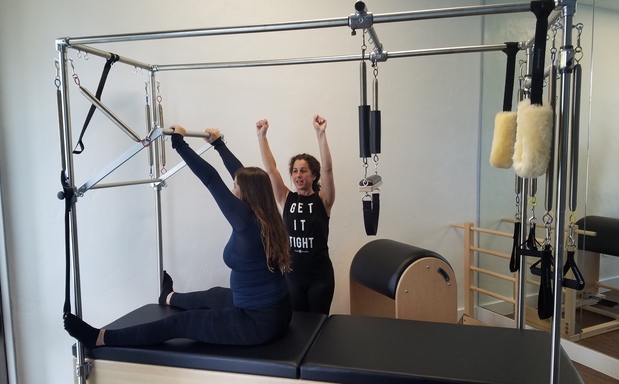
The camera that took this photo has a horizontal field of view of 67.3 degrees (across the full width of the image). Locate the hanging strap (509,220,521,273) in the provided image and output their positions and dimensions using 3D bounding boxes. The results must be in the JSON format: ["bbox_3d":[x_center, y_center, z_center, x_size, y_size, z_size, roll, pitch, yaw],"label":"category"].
[{"bbox_3d":[1.100,0.291,2.491,0.058,0.285,0.050,1,5,14],"label":"hanging strap"}]

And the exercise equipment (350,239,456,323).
[{"bbox_3d":[0.689,0.855,3.477,0.560,0.915,0.610,-3,6,-26],"label":"exercise equipment"}]

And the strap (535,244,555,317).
[{"bbox_3d":[0.904,0.344,1.784,0.062,0.294,0.055,1,5,14],"label":"strap"}]

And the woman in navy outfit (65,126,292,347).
[{"bbox_3d":[-0.602,0.213,2.517,1.060,1.100,0.800,1,5,14],"label":"woman in navy outfit"}]

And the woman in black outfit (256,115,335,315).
[{"bbox_3d":[-0.060,0.442,3.060,0.530,1.870,0.380,1,5,13],"label":"woman in black outfit"}]

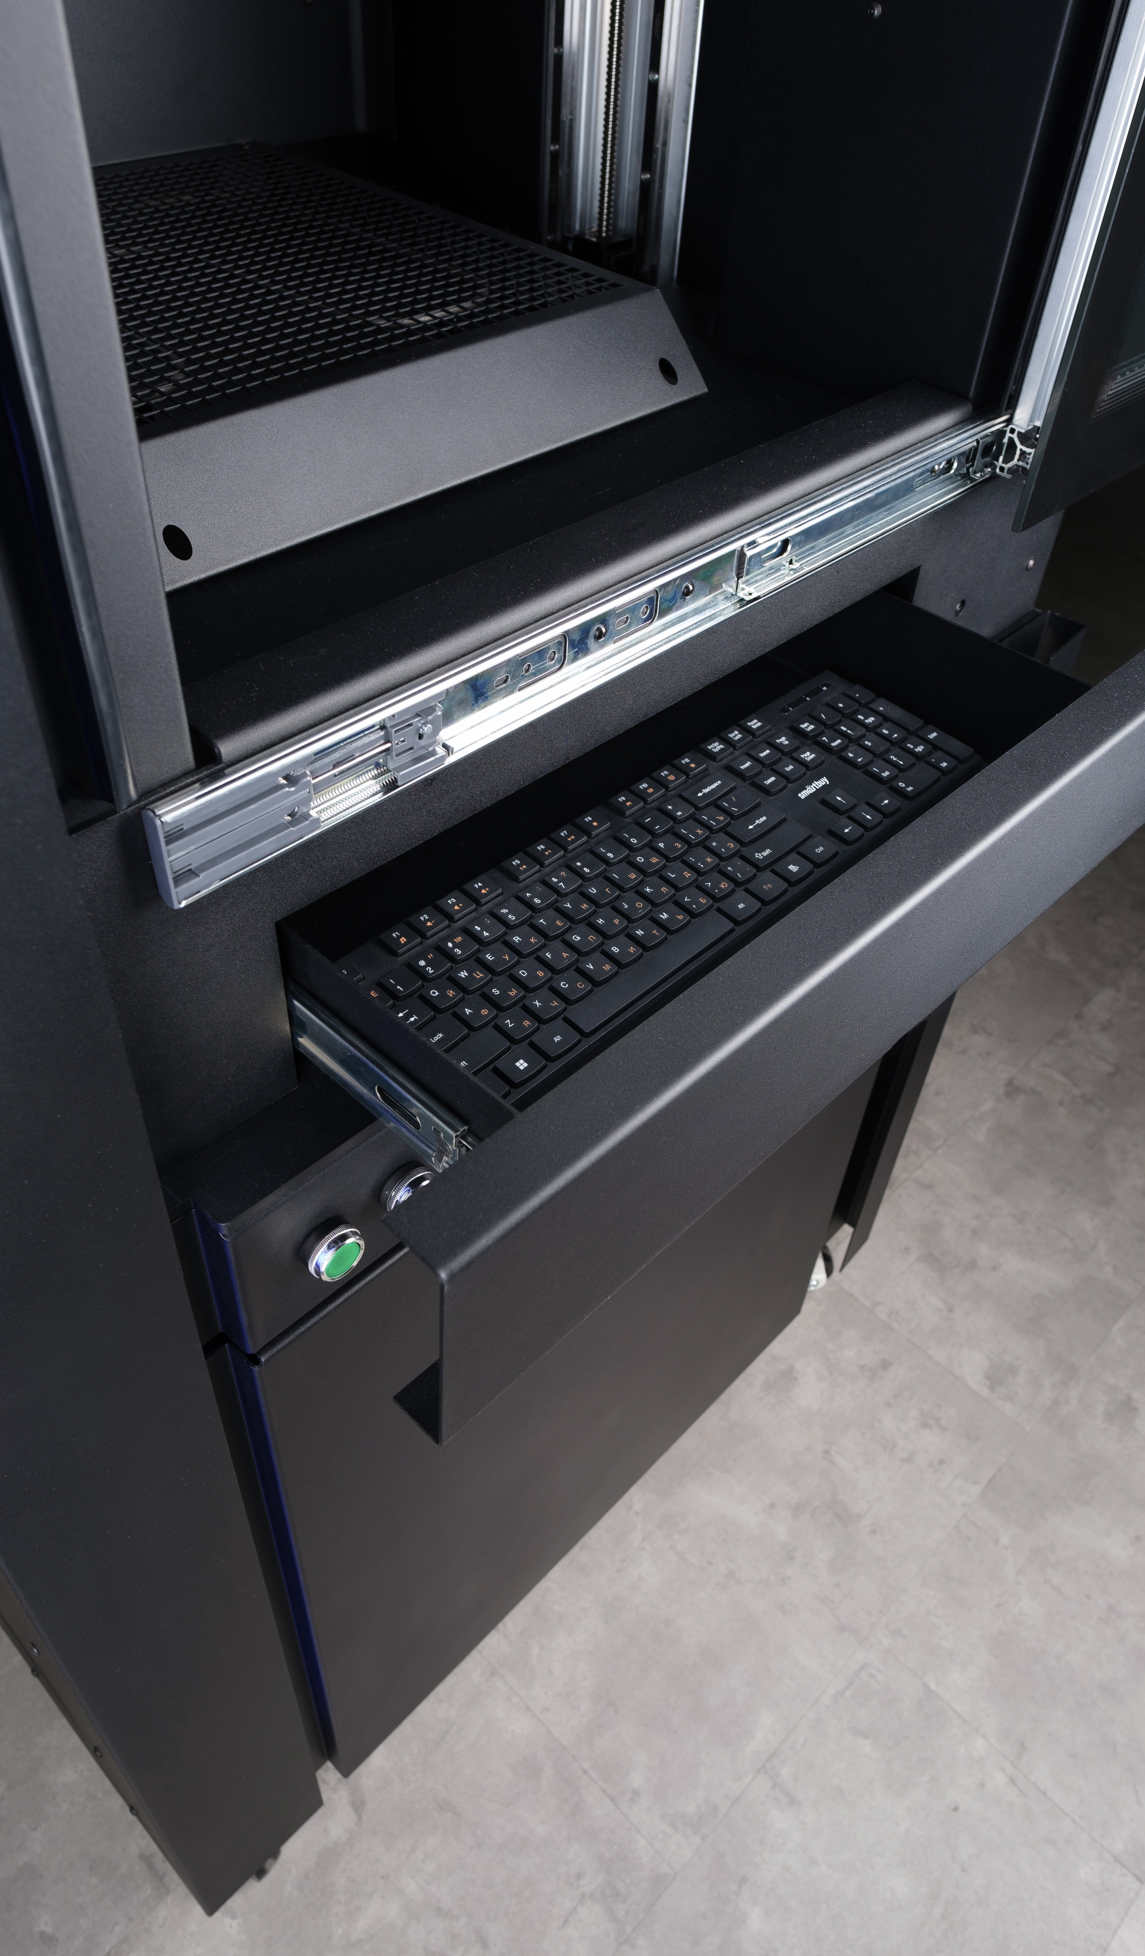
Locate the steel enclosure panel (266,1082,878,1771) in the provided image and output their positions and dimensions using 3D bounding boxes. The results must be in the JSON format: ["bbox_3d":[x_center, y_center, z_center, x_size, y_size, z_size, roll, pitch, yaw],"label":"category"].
[{"bbox_3d":[0.044,0.294,1.131,0.032,0.744,0.694,35,52,28],"label":"steel enclosure panel"}]

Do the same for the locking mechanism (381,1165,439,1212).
[{"bbox_3d":[-0.084,0.115,0.691,0.018,0.031,0.031,35,52,28],"label":"locking mechanism"}]

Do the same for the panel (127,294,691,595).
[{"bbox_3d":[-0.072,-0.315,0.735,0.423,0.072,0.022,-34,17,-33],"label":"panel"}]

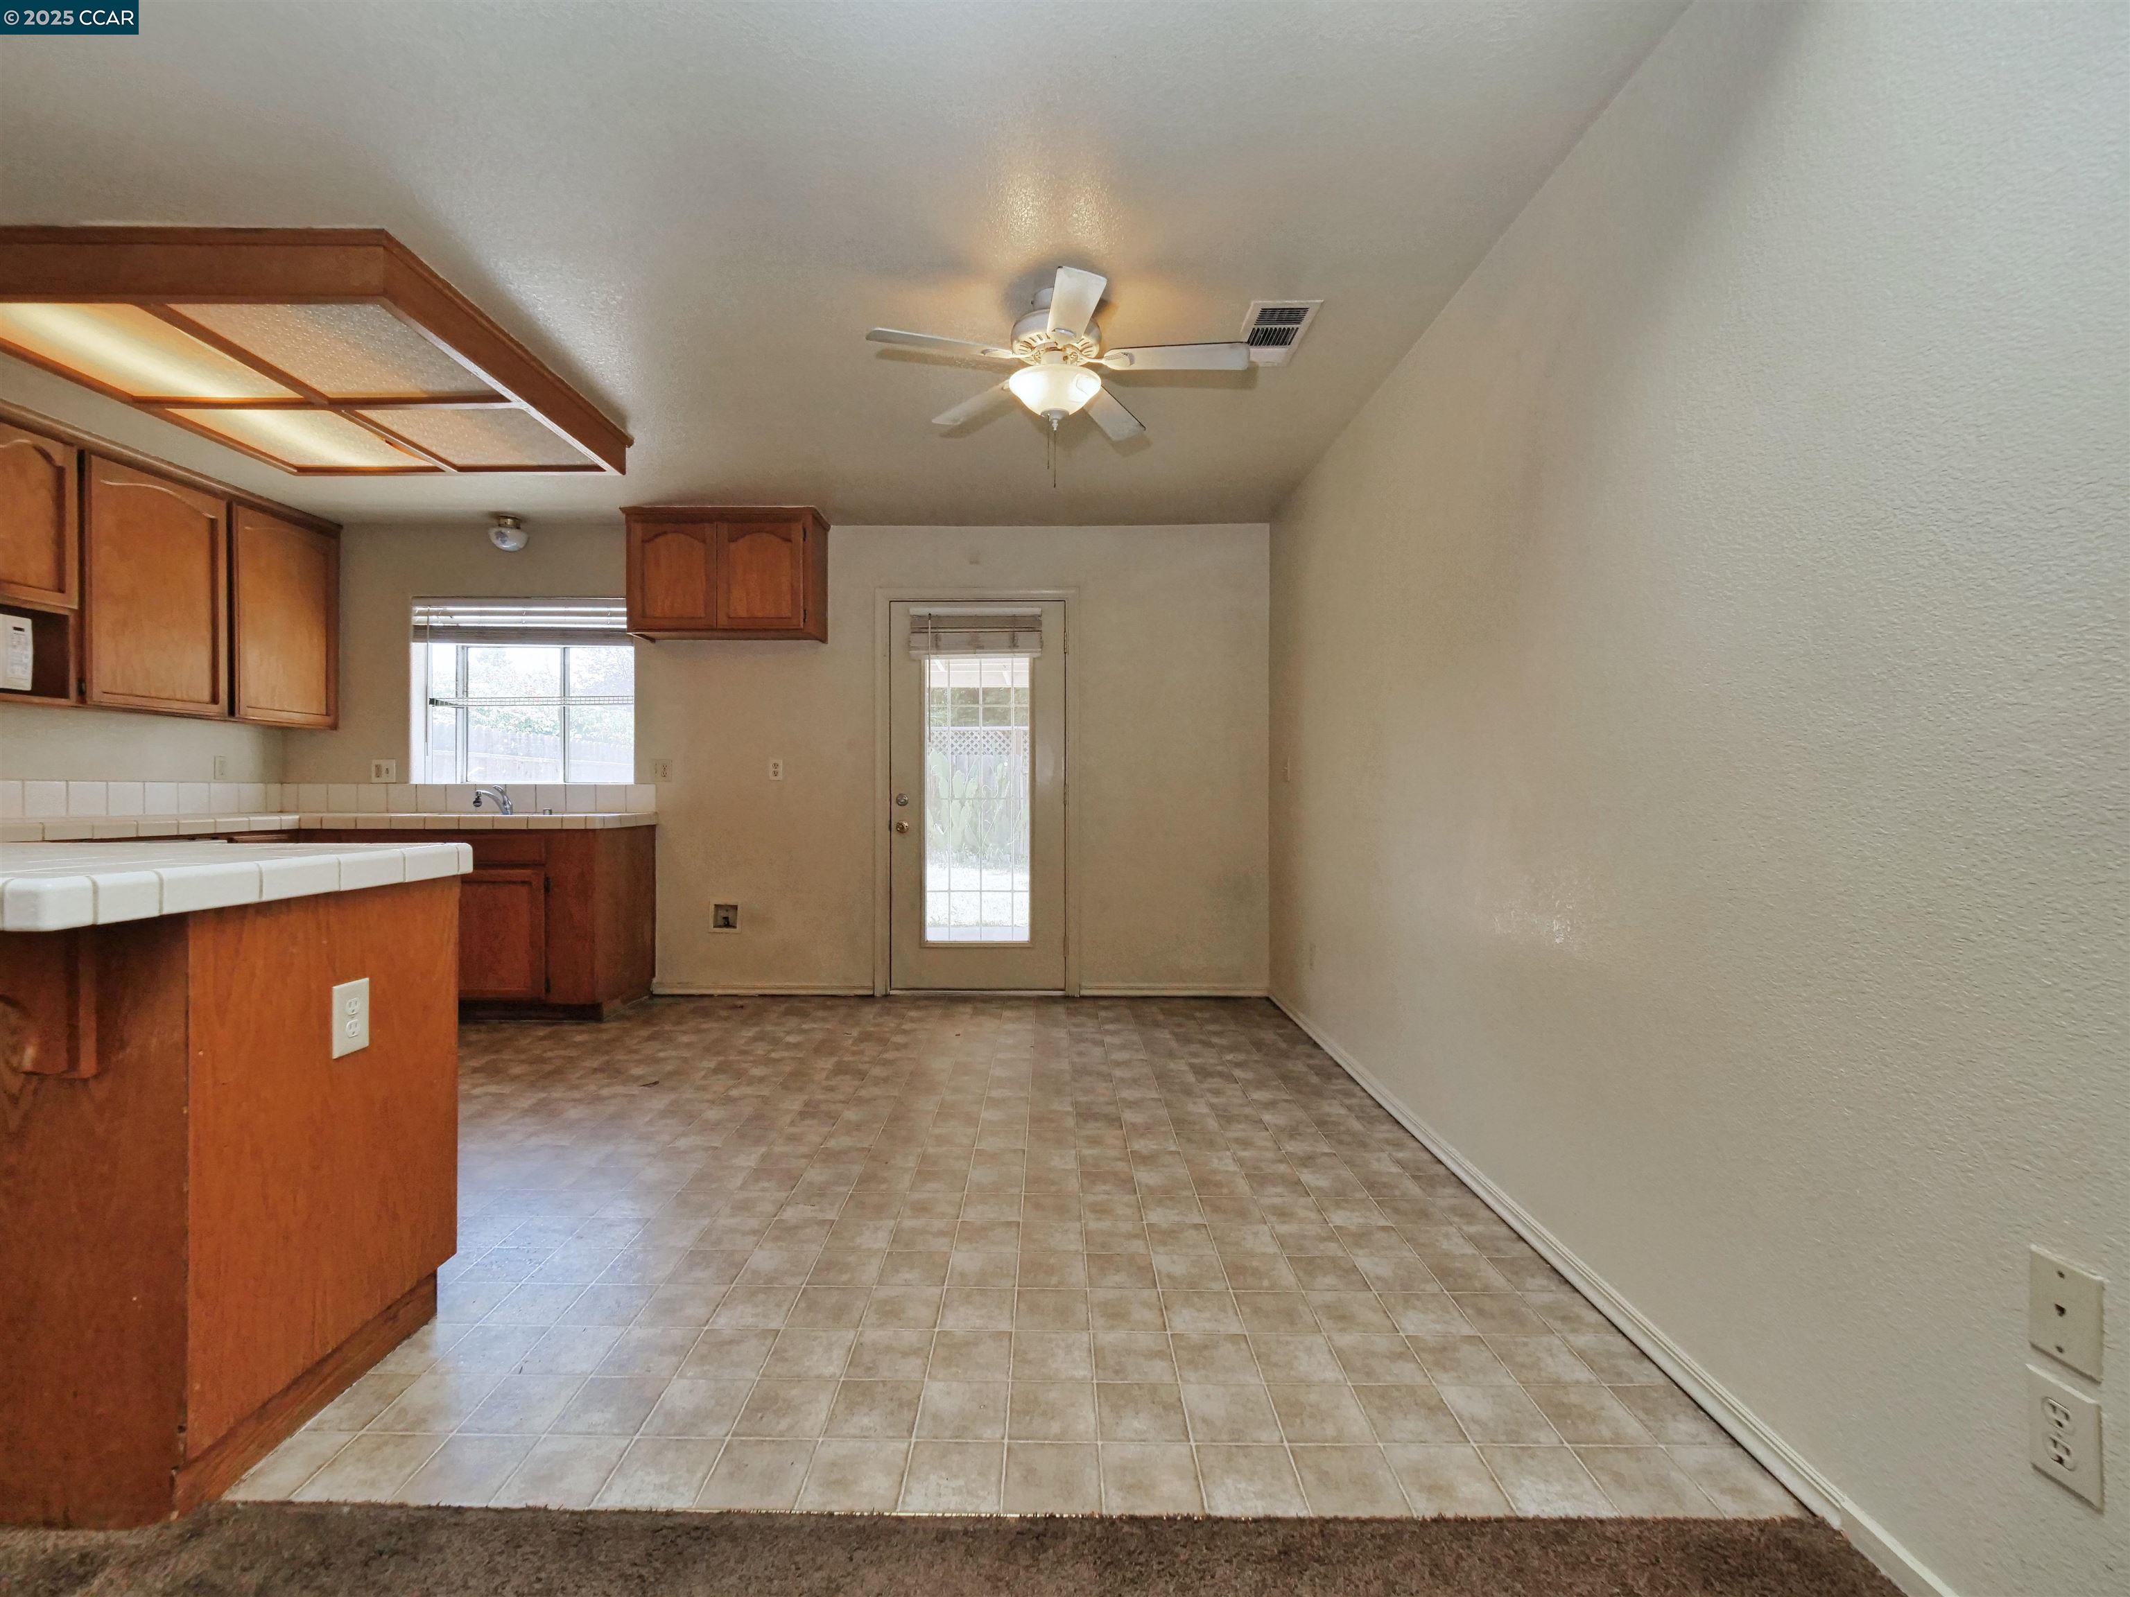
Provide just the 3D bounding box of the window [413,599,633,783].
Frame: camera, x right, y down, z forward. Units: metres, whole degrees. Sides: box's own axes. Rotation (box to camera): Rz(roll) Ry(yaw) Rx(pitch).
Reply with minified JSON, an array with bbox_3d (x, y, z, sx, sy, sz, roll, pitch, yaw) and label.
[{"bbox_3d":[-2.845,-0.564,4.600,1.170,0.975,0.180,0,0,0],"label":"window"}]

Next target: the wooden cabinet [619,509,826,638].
[{"bbox_3d":[-1.685,-1.115,4.350,0.910,0.610,0.340,0,0,0],"label":"wooden cabinet"}]

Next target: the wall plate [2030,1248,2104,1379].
[{"bbox_3d":[1.107,0.570,0.953,0.008,0.112,0.070,0,0,0],"label":"wall plate"}]

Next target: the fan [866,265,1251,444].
[{"bbox_3d":[-0.022,-1.235,2.430,1.060,0.390,1.050,0,0,0],"label":"fan"}]

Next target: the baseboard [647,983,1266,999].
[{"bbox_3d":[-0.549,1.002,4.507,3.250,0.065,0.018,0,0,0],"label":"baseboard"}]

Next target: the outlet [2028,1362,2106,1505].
[{"bbox_3d":[1.107,0.708,0.953,0.008,0.115,0.070,0,0,0],"label":"outlet"}]

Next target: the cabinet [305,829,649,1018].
[{"bbox_3d":[-2.804,0.585,4.230,1.310,0.900,0.590,0,0,0],"label":"cabinet"}]

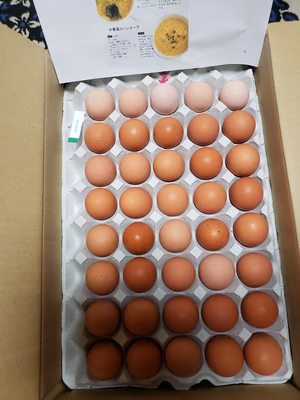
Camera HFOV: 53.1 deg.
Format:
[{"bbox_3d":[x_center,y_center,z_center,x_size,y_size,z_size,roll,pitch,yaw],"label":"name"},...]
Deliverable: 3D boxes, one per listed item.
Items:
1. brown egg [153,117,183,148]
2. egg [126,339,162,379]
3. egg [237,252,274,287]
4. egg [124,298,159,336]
[{"bbox_3d":[0.027,-0.097,0.435,0.042,0.055,0.042,-4,79,3],"label":"brown egg"},{"bbox_3d":[-0.007,0.199,0.378,0.044,0.056,0.044,-4,79,3],"label":"egg"},{"bbox_3d":[0.135,0.090,0.390,0.043,0.056,0.043,-4,79,4],"label":"egg"},{"bbox_3d":[-0.011,0.150,0.388,0.044,0.056,0.044,-4,79,3],"label":"egg"}]

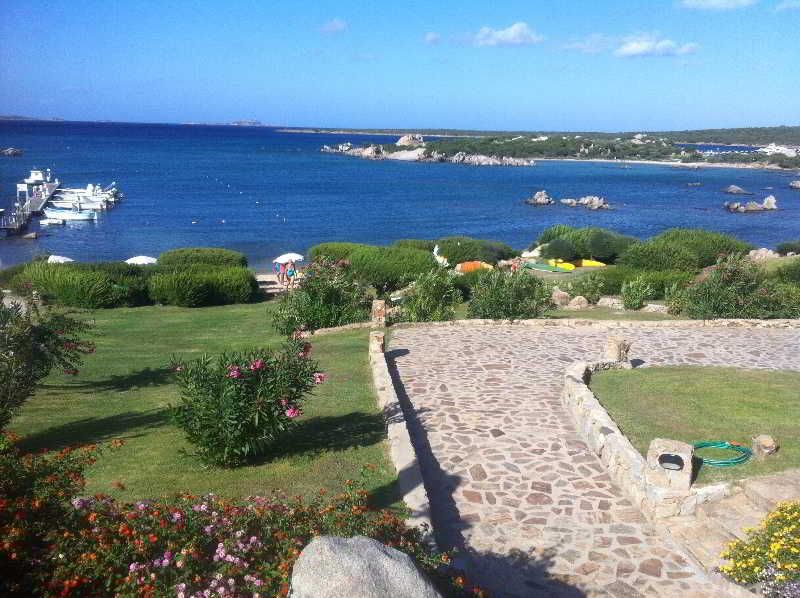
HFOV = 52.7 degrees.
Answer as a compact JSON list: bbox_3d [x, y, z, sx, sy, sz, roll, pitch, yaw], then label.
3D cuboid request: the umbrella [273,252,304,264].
[{"bbox_3d":[-7.015,-1.755,51.000,1.960,2.230,1.960,0,12,-8],"label":"umbrella"}]

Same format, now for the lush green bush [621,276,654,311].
[{"bbox_3d":[7.791,-0.208,26.500,1.050,1.020,0.940,5,12,16],"label":"lush green bush"}]

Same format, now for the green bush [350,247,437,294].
[{"bbox_3d":[-0.286,-1.252,35.500,3.900,2.000,3.000,1,12,0],"label":"green bush"}]

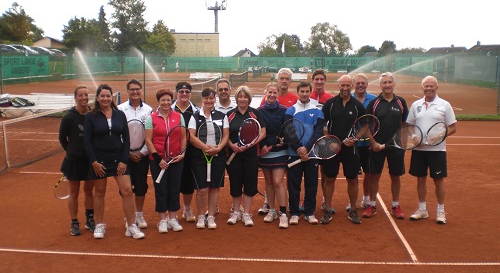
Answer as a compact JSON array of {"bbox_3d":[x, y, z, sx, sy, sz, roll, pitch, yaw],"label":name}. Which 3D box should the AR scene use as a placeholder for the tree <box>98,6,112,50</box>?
[{"bbox_3d":[-22.720,-15.350,86.000,2.040,10.390,1.930,0,7,0],"label":"tree"}]

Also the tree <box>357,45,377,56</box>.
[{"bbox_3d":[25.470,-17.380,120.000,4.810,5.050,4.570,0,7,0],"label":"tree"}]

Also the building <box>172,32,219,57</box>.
[{"bbox_3d":[-10.330,-16.010,104.000,8.740,6.960,8.000,0,7,-3],"label":"building"}]

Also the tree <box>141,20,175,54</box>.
[{"bbox_3d":[-13.930,-13.810,84.000,5.360,7.920,5.090,0,7,0],"label":"tree"}]

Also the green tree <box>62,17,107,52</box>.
[{"bbox_3d":[-24.720,-13.670,82.000,6.570,8.260,6.240,0,7,0],"label":"green tree"}]

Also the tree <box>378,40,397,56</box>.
[{"bbox_3d":[28.860,-17.130,115.000,3.880,6.000,3.680,0,7,0],"label":"tree"}]

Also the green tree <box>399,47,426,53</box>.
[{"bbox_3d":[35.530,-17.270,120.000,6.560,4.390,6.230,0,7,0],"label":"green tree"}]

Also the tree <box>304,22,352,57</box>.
[{"bbox_3d":[14.210,-16.440,100.000,8.930,8.880,8.480,0,7,0],"label":"tree"}]

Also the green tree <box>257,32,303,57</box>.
[{"bbox_3d":[5.670,-15.700,102.000,8.550,6.910,8.120,0,7,0],"label":"green tree"}]

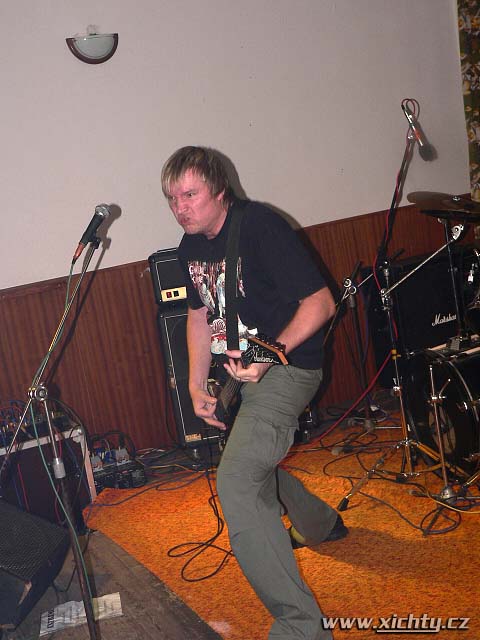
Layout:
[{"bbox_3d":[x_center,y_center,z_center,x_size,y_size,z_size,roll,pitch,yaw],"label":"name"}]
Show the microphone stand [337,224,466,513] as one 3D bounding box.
[{"bbox_3d":[0.701,0.180,4.618,0.740,1.110,0.600,-10,8,0],"label":"microphone stand"}]

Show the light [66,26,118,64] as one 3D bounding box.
[{"bbox_3d":[-0.793,-1.482,5.642,0.295,0.160,0.110,-13,9,-24],"label":"light"}]

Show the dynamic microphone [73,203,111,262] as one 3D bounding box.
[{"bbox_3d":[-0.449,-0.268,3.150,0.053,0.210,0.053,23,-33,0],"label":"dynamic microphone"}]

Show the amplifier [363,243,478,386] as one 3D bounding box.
[{"bbox_3d":[1.204,-0.018,6.287,0.740,0.755,0.365,-13,9,-22],"label":"amplifier"}]

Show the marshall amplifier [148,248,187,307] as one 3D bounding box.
[{"bbox_3d":[-0.094,-0.283,5.651,0.730,0.265,0.270,-9,8,3],"label":"marshall amplifier"}]

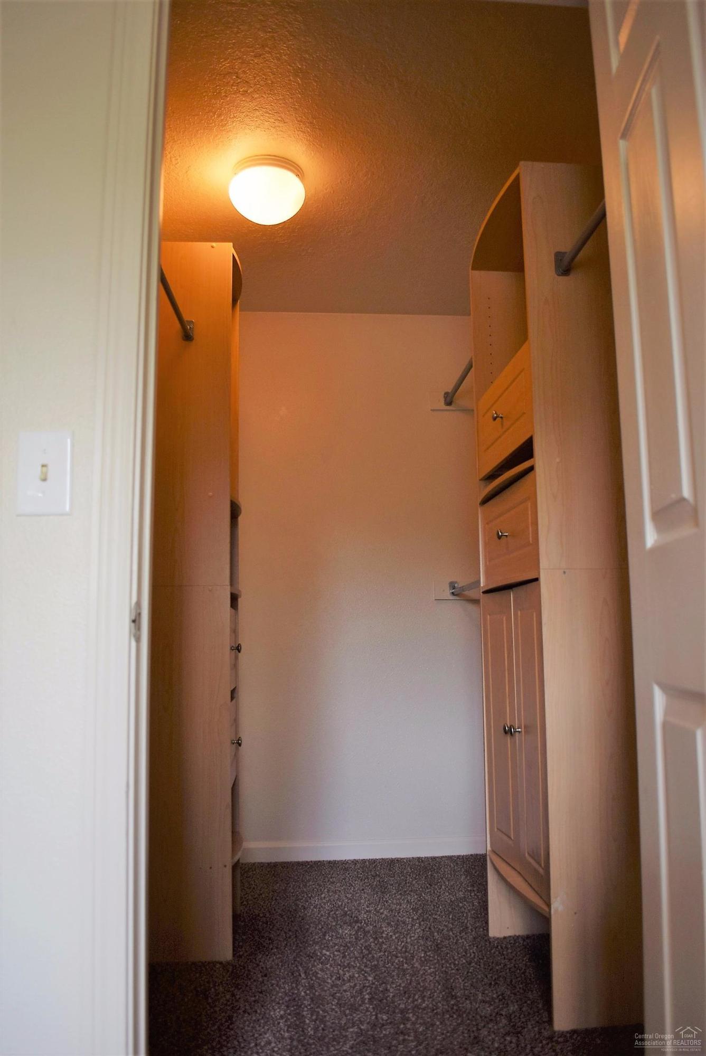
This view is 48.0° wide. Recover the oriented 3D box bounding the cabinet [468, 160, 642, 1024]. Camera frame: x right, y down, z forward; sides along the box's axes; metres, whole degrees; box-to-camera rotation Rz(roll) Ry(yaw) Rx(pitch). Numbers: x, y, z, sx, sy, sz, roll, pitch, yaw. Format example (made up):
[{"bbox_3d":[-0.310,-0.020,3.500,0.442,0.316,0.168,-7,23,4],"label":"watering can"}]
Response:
[{"bbox_3d":[0.598,0.135,2.244,0.380,2.136,0.600,0,-8,-5],"label":"cabinet"}]

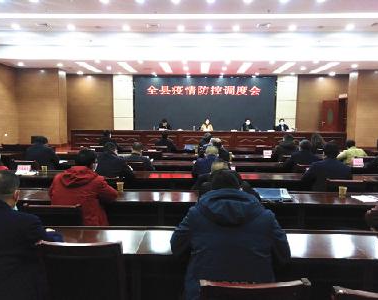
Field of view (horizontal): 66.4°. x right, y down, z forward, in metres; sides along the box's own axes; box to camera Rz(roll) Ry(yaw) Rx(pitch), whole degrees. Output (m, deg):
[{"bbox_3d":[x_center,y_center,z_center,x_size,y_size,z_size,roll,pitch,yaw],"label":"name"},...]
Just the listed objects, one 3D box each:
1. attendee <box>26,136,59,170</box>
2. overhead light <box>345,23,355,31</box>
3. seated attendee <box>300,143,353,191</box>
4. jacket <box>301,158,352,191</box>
[{"bbox_3d":[-2.688,0.396,5.300,0.560,1.270,0.750,1,5,3],"label":"attendee"},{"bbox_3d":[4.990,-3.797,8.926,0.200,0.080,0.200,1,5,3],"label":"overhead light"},{"bbox_3d":[1.847,0.551,3.880,0.600,1.280,0.750,1,5,3],"label":"seated attendee"},{"bbox_3d":[1.767,0.456,3.748,0.620,0.670,0.520,0,6,-6],"label":"jacket"}]

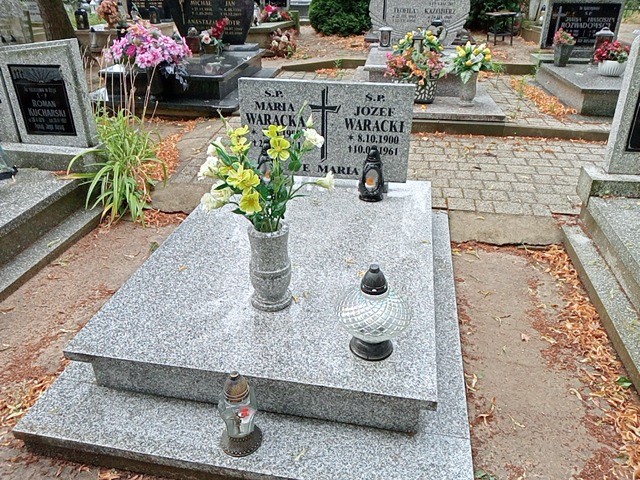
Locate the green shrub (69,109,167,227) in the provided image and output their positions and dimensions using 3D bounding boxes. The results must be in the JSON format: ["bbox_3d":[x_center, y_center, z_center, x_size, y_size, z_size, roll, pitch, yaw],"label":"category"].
[{"bbox_3d":[-1.123,-0.419,2.804,0.515,0.524,0.453,5,29,9],"label":"green shrub"}]

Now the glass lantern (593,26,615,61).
[{"bbox_3d":[2.910,-1.999,5.327,0.170,0.349,0.170,6,29,9],"label":"glass lantern"}]

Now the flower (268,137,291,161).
[{"bbox_3d":[-0.121,-0.274,1.549,0.062,0.066,0.042,6,29,9],"label":"flower"}]

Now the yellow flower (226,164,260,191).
[{"bbox_3d":[-0.232,-0.189,1.567,0.090,0.068,0.062,6,29,9],"label":"yellow flower"}]

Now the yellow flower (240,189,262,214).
[{"bbox_3d":[-0.206,-0.114,1.537,0.071,0.077,0.041,-4,18,-7],"label":"yellow flower"}]

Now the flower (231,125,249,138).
[{"bbox_3d":[-0.236,-0.318,1.517,0.053,0.041,0.051,5,29,9],"label":"flower"}]

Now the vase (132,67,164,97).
[{"bbox_3d":[-1.587,-1.449,4.745,0.261,0.264,0.261,5,29,9],"label":"vase"}]

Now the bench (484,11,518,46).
[{"bbox_3d":[2.550,-2.954,7.254,0.350,0.410,0.380,13,32,22],"label":"bench"}]

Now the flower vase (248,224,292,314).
[{"bbox_3d":[-0.167,0.088,1.720,0.141,0.276,0.141,0,28,0],"label":"flower vase"}]

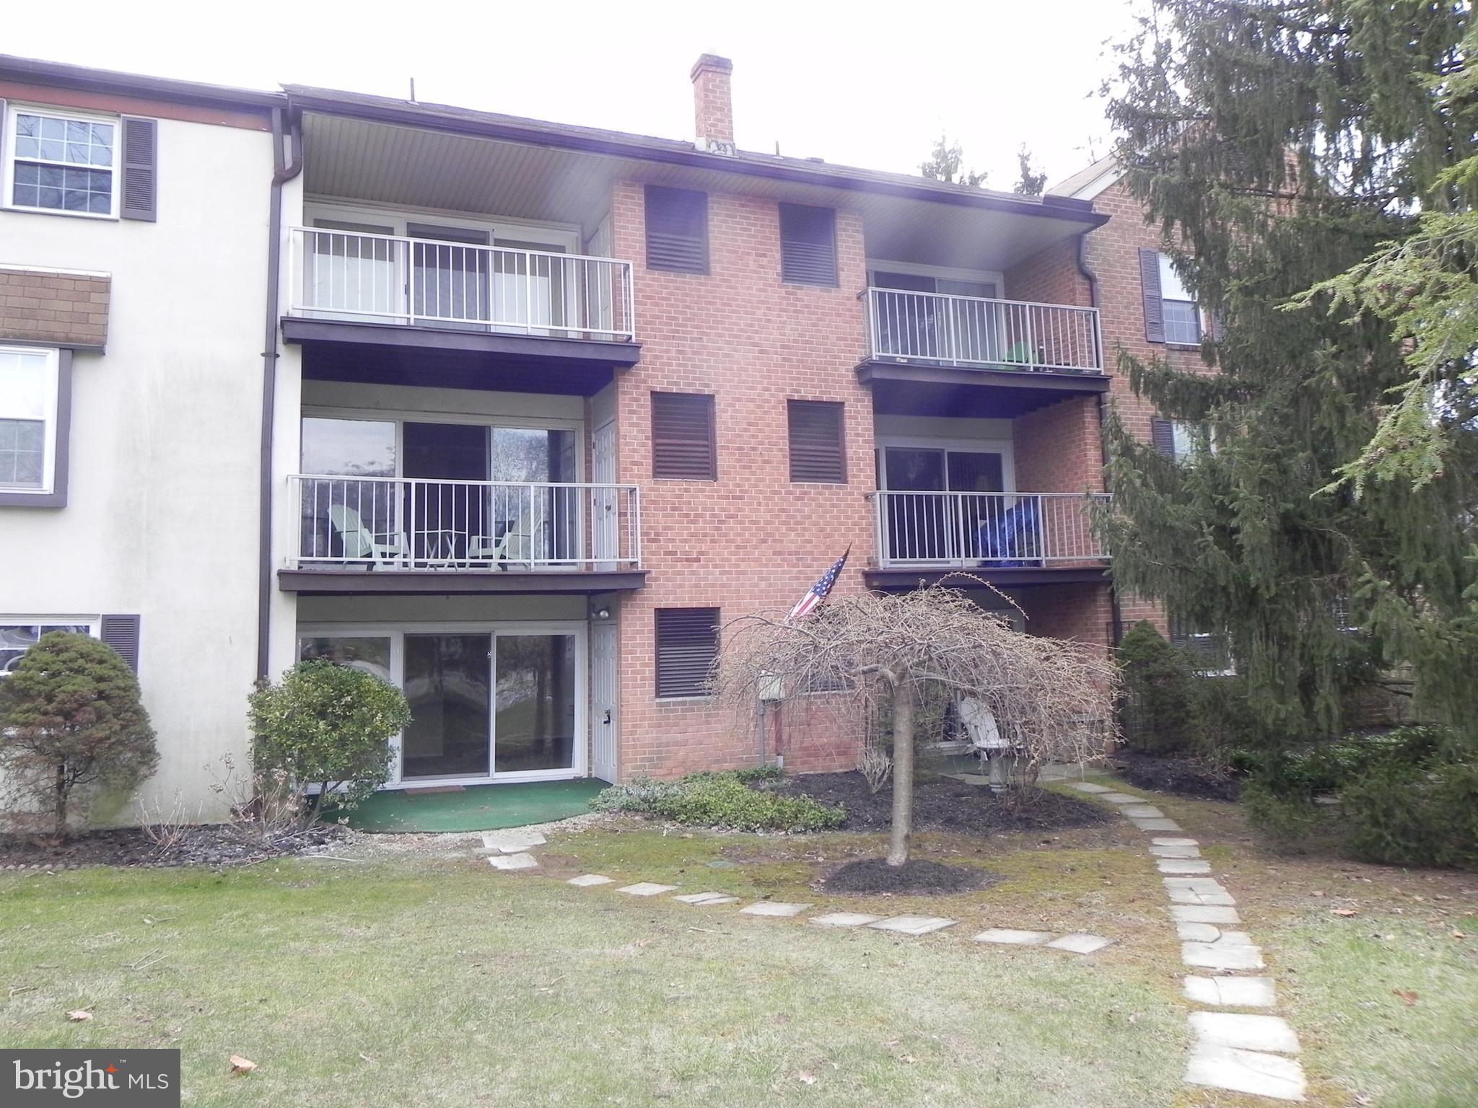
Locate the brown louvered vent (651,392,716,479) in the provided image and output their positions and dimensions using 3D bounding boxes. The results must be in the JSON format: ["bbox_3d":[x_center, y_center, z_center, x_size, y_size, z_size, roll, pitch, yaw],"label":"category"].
[{"bbox_3d":[-0.687,-1.455,13.824,0.829,1.078,0.108,0,-4,-22],"label":"brown louvered vent"}]

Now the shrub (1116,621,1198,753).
[{"bbox_3d":[5.508,1.760,14.665,1.030,1.740,0.999,1,-8,-20],"label":"shrub"}]

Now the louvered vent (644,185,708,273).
[{"bbox_3d":[-0.764,-4.052,13.915,0.815,1.083,0.080,1,-8,-20],"label":"louvered vent"}]

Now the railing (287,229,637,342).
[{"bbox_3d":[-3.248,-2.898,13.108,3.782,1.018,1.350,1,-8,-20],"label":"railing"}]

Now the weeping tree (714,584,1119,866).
[{"bbox_3d":[1.302,1.267,8.358,2.920,2.066,2.831,1,-8,-20],"label":"weeping tree"}]

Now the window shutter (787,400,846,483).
[{"bbox_3d":[1.038,-1.486,14.882,0.840,1.115,0.080,0,-6,-20],"label":"window shutter"}]

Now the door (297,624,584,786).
[{"bbox_3d":[-3.608,1.857,13.605,3.584,2.003,0.140,1,-8,-20],"label":"door"}]

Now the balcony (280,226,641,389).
[{"bbox_3d":[-3.488,-2.869,13.989,4.135,1.300,2.080,0,-6,-20],"label":"balcony"}]

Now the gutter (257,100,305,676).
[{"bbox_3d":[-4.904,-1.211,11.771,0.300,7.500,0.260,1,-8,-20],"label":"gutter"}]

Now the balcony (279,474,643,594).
[{"bbox_3d":[-3.400,-0.115,13.715,4.135,1.270,2.080,0,-6,-20],"label":"balcony"}]

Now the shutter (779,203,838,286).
[{"bbox_3d":[0.950,-4.208,15.153,0.840,1.130,0.080,0,-6,-20],"label":"shutter"}]

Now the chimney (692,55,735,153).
[{"bbox_3d":[-0.351,-6.291,15.795,0.460,1.440,0.480,1,-8,-20],"label":"chimney"}]

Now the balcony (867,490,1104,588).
[{"bbox_3d":[3.289,-0.106,16.164,3.920,1.260,2.080,0,-6,-20],"label":"balcony"}]

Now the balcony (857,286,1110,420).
[{"bbox_3d":[3.201,-2.844,16.436,3.920,1.265,2.080,0,-6,-20],"label":"balcony"}]

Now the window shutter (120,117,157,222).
[{"bbox_3d":[-6.620,-4.252,12.252,0.351,1.178,0.050,0,-6,-20],"label":"window shutter"}]

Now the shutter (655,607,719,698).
[{"bbox_3d":[-0.631,1.247,13.967,0.860,1.115,0.080,0,-6,-20],"label":"shutter"}]

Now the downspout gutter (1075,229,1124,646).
[{"bbox_3d":[5.438,-1.260,16.533,0.300,7.230,0.180,0,-6,-20],"label":"downspout gutter"}]

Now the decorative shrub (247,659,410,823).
[{"bbox_3d":[-3.896,1.774,10.570,1.480,1.533,1.400,1,-8,-20],"label":"decorative shrub"}]

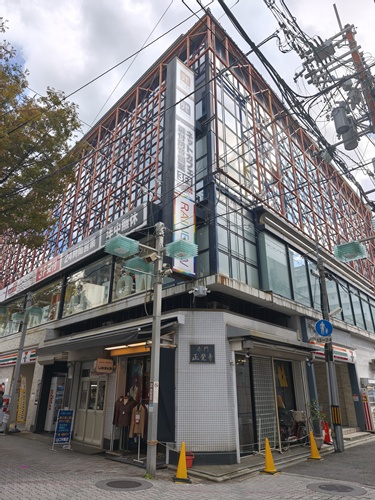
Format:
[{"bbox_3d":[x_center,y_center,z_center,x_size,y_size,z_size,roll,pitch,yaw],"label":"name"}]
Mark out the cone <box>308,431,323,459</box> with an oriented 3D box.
[{"bbox_3d":[3.411,5.267,9.009,0.376,0.673,0.376,21,-31,-40],"label":"cone"}]

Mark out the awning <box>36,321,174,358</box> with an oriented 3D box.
[{"bbox_3d":[-3.435,3.200,11.711,0.742,0.495,8.613,21,-31,-40],"label":"awning"}]

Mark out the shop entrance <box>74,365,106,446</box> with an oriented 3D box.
[{"bbox_3d":[-3.365,5.295,11.426,0.198,2.376,1.901,21,-31,-40],"label":"shop entrance"}]

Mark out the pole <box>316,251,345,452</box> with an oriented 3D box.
[{"bbox_3d":[4.753,3.148,11.116,0.267,6.250,0.267,-16,-31,40],"label":"pole"}]

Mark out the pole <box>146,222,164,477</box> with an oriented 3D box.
[{"bbox_3d":[-0.751,1.991,8.180,0.173,6.013,0.173,21,-31,-40],"label":"pole"}]

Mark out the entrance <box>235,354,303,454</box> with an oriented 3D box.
[{"bbox_3d":[2.696,4.685,10.226,0.317,2.495,3.911,-20,-30,38],"label":"entrance"}]

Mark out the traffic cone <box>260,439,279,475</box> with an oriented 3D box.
[{"bbox_3d":[1.831,4.616,7.499,0.376,0.683,0.376,21,-31,-40],"label":"traffic cone"}]

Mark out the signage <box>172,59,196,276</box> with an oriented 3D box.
[{"bbox_3d":[-0.206,-2.856,10.292,0.822,7.623,0.455,21,-30,-39],"label":"signage"}]

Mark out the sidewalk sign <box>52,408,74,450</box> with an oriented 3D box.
[{"bbox_3d":[-3.750,5.512,10.234,0.515,1.119,0.446,17,-28,-34],"label":"sidewalk sign"}]

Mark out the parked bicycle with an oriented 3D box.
[{"bbox_3d":[3.238,5.497,10.257,0.535,1.030,1.643,-20,-30,38],"label":"parked bicycle"}]

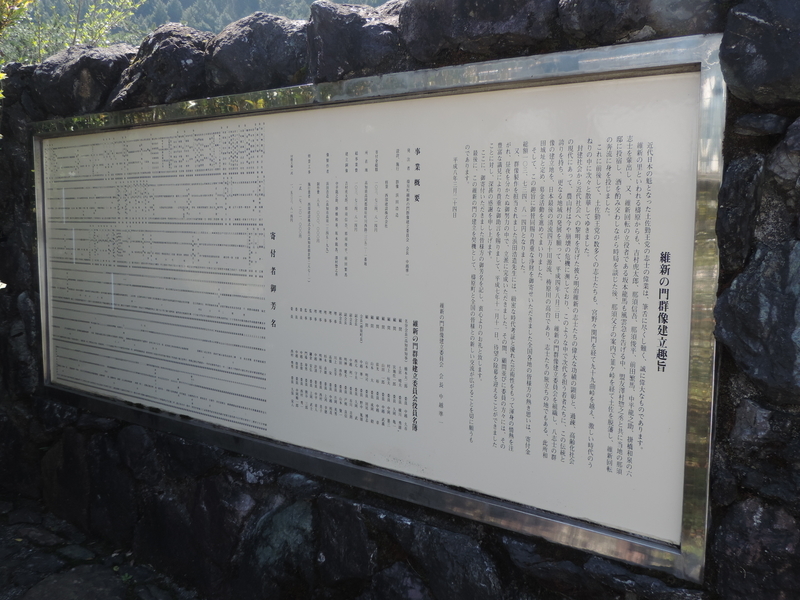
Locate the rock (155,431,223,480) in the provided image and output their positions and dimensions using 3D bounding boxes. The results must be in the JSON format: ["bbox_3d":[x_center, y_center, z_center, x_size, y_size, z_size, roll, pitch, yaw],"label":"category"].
[{"bbox_3d":[-0.793,0.609,3.716,0.363,0.170,0.199,5,7,42],"label":"rock"}]

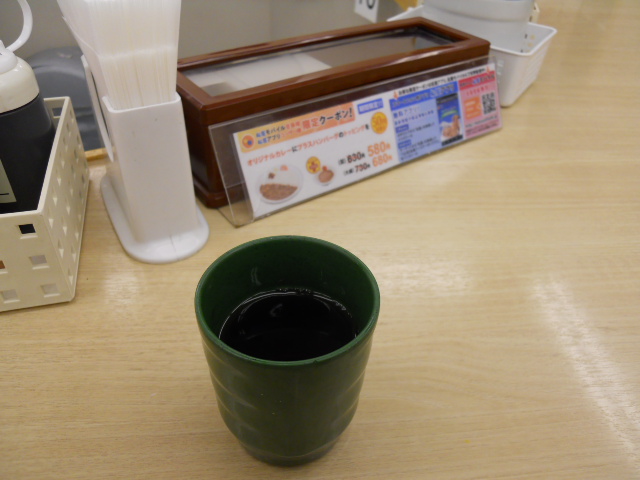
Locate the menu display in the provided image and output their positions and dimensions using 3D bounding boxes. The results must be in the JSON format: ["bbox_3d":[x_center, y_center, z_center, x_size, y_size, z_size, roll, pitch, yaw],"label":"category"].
[{"bbox_3d":[0.057,-0.097,0.451,0.312,0.068,0.030,-23,44,-29],"label":"menu display"}]

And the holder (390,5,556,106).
[{"bbox_3d":[0.177,-0.226,0.629,0.174,0.066,0.128,25,43,27],"label":"holder"}]

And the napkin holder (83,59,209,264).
[{"bbox_3d":[-0.128,-0.068,0.373,0.064,0.102,0.146,-16,41,-23],"label":"napkin holder"}]

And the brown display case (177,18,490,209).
[{"bbox_3d":[0.015,-0.135,0.485,0.308,0.083,0.098,-23,44,-29],"label":"brown display case"}]

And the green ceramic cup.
[{"bbox_3d":[-0.014,0.055,0.232,0.073,0.087,0.073,2,37,-1],"label":"green ceramic cup"}]

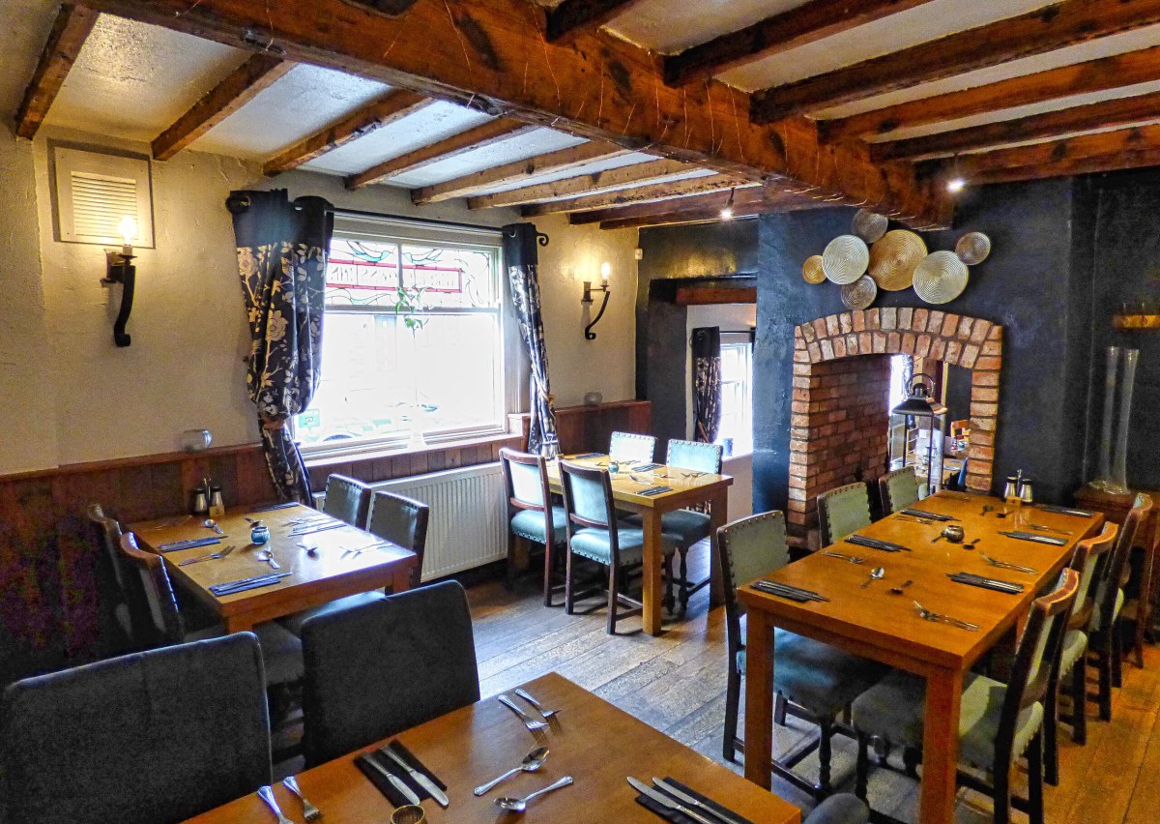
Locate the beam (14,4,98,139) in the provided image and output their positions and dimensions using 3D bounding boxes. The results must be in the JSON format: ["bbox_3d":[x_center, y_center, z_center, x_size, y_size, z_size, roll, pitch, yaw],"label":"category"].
[{"bbox_3d":[-1.737,-1.093,2.186,0.052,0.080,1.520,-6,9,-43],"label":"beam"}]

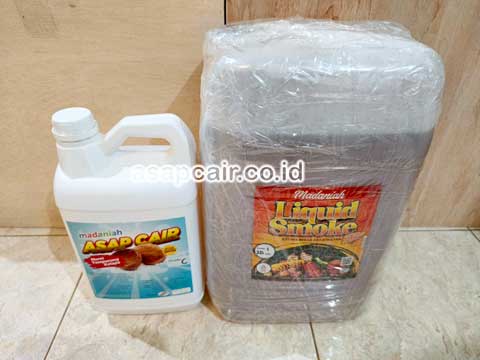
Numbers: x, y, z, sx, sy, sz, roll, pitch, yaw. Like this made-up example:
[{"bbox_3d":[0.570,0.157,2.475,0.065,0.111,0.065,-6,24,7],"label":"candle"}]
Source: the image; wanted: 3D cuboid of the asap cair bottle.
[{"bbox_3d":[-0.154,0.054,0.488,0.175,0.331,0.120,-2,36,-4],"label":"asap cair bottle"}]

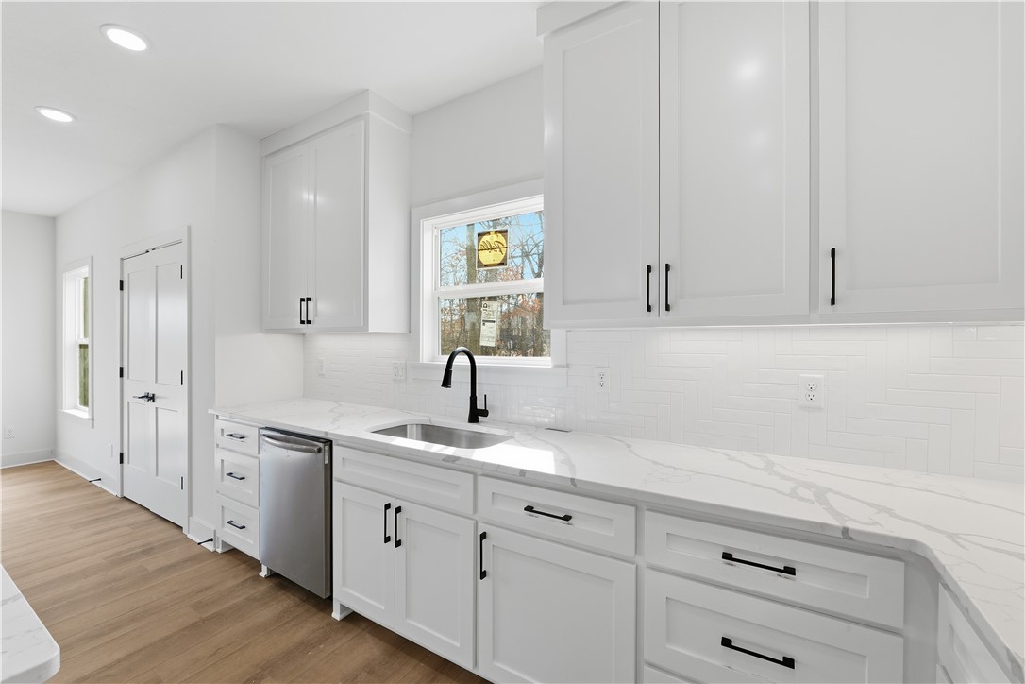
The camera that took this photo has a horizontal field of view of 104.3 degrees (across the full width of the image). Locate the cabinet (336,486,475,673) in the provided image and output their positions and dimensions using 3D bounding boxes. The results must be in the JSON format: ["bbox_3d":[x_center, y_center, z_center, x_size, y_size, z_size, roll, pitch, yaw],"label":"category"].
[{"bbox_3d":[-0.360,0.961,1.979,0.851,0.569,0.585,0,0,30],"label":"cabinet"}]

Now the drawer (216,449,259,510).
[{"bbox_3d":[-1.541,0.808,2.639,0.509,0.289,0.525,0,0,30],"label":"drawer"}]

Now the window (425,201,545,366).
[{"bbox_3d":[-0.152,-0.309,2.283,0.884,0.879,0.111,0,0,30],"label":"window"}]

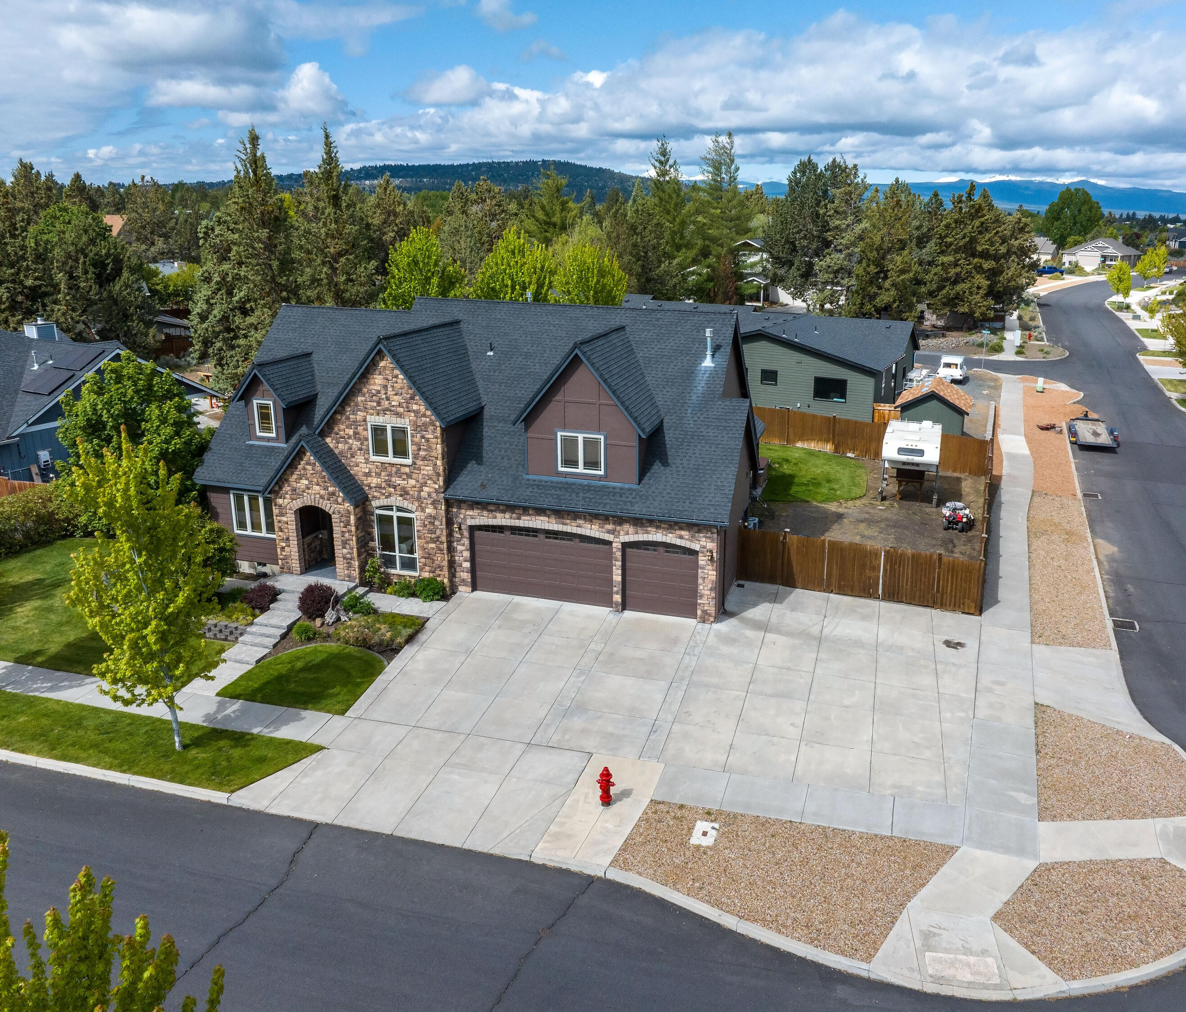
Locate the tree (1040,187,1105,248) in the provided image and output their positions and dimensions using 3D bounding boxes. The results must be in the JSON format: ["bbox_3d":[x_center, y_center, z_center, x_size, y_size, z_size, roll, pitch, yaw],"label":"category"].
[{"bbox_3d":[122.565,-72.548,239.433,14.000,17.310,14.000,8,19,25],"label":"tree"}]

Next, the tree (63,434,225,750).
[{"bbox_3d":[-11.000,2.280,22.940,3.800,8.400,3.800,-9,20,-26],"label":"tree"}]

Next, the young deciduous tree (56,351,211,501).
[{"bbox_3d":[-17.107,-2.154,35.000,5.800,7.181,5.800,6,18,17],"label":"young deciduous tree"}]

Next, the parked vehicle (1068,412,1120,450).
[{"bbox_3d":[28.350,-4.250,53.200,2.450,1.000,6.800,7,19,21],"label":"parked vehicle"}]

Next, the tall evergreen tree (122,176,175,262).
[{"bbox_3d":[-61.541,-38.579,132.000,7.000,15.000,7.000,-7,19,-23],"label":"tall evergreen tree"}]

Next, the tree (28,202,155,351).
[{"bbox_3d":[-42.852,-19.221,80.096,9.600,12.850,9.600,-9,19,-26],"label":"tree"}]

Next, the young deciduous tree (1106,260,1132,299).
[{"bbox_3d":[68.075,-28.998,122.000,3.300,5.800,3.300,9,20,27],"label":"young deciduous tree"}]

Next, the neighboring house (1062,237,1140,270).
[{"bbox_3d":[114.314,-56.879,211.000,10.500,6.000,12.800,-14,22,-38],"label":"neighboring house"}]

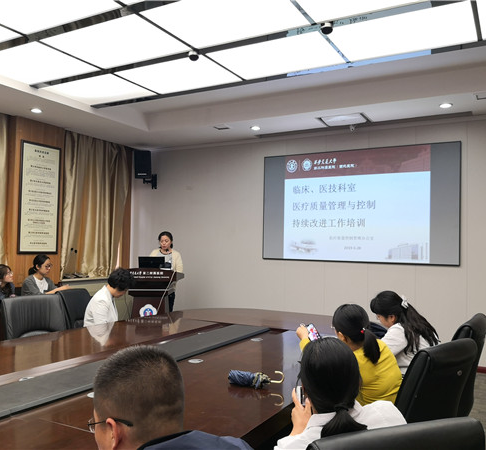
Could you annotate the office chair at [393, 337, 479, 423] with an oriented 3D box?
[{"bbox_3d":[0.826,1.103,2.492,0.600,1.000,0.640,3,-2,-40],"label":"office chair"}]

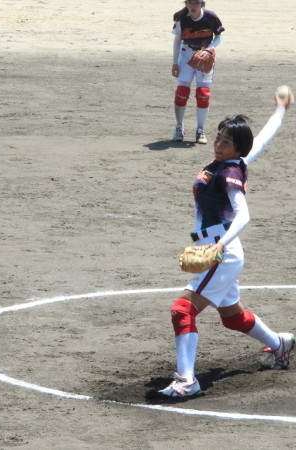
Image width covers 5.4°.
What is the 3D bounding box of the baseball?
[{"bbox_3d":[0.821,-0.807,18.850,0.090,0.090,0.090,1,8,0],"label":"baseball"}]

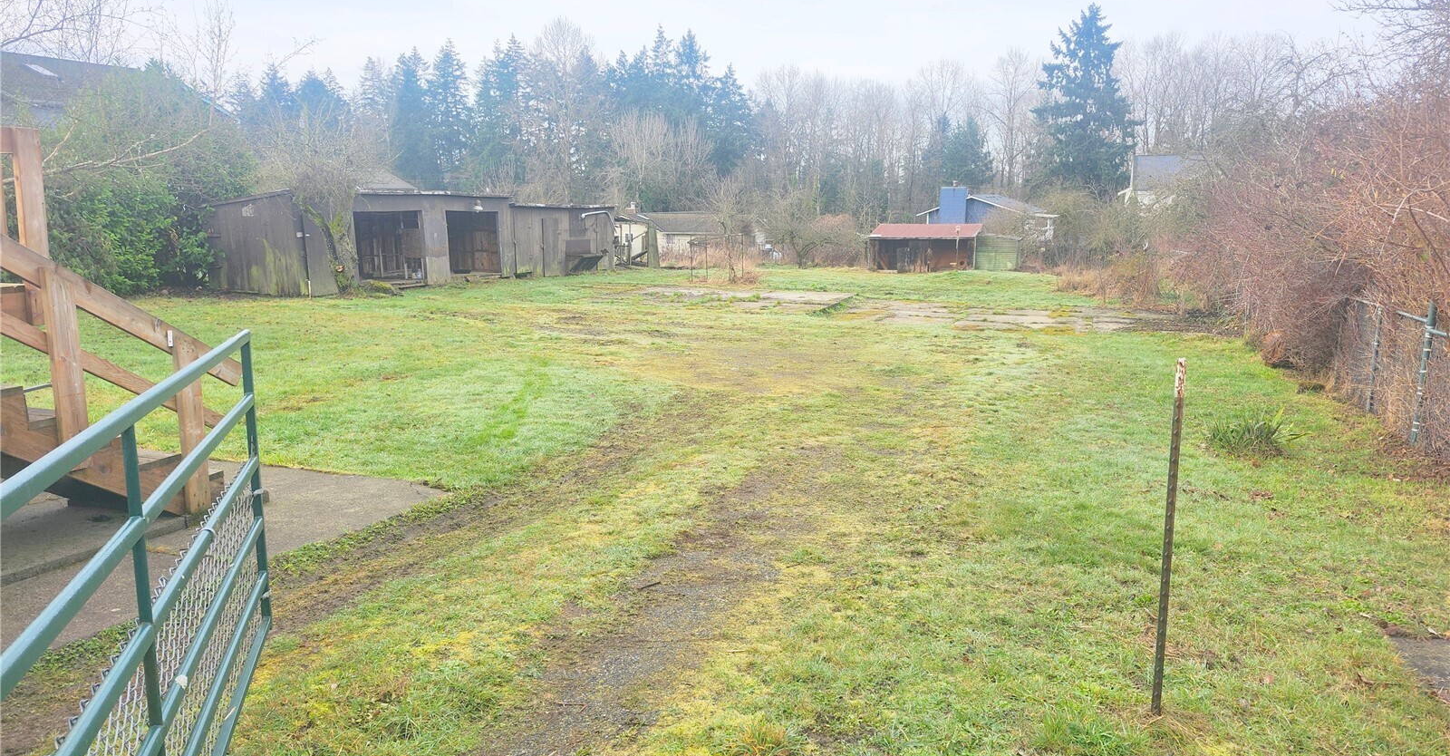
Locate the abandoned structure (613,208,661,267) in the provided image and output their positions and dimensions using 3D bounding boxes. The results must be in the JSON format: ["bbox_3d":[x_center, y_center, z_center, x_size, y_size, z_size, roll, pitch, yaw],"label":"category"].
[{"bbox_3d":[-3.517,-5.373,37.630,1.800,2.300,2.600,4,10,23],"label":"abandoned structure"}]

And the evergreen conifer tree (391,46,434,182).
[{"bbox_3d":[-28.418,-21.175,87.760,4.200,17.088,4.200,0,9,0],"label":"evergreen conifer tree"}]

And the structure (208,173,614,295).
[{"bbox_3d":[-8.263,-4.301,28.991,3.100,2.680,14.200,4,10,23],"label":"structure"}]

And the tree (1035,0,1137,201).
[{"bbox_3d":[25.345,-17.508,68.040,7.400,16.868,7.400,0,9,0],"label":"tree"}]

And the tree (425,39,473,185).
[{"bbox_3d":[-25.128,-21.501,87.703,4.400,17.789,4.400,0,9,0],"label":"tree"}]

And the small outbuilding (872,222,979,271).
[{"bbox_3d":[8.635,-5.689,41.619,4.400,2.080,2.500,4,10,20],"label":"small outbuilding"}]

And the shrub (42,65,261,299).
[{"bbox_3d":[-14.053,-4.803,23.345,5.000,5.365,4.200,0,9,0],"label":"shrub"}]

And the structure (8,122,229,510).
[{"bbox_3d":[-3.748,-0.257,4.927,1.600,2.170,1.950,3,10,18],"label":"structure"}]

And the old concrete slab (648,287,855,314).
[{"bbox_3d":[0.212,-1.900,22.286,5.400,0.150,5.000,3,10,18],"label":"old concrete slab"}]

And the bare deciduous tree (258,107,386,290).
[{"bbox_3d":[-9.579,-4.178,22.936,2.900,4.318,2.800,0,9,0],"label":"bare deciduous tree"}]

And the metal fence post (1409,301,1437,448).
[{"bbox_3d":[5.530,-0.027,7.638,0.070,1.150,0.070,0,9,0],"label":"metal fence post"}]

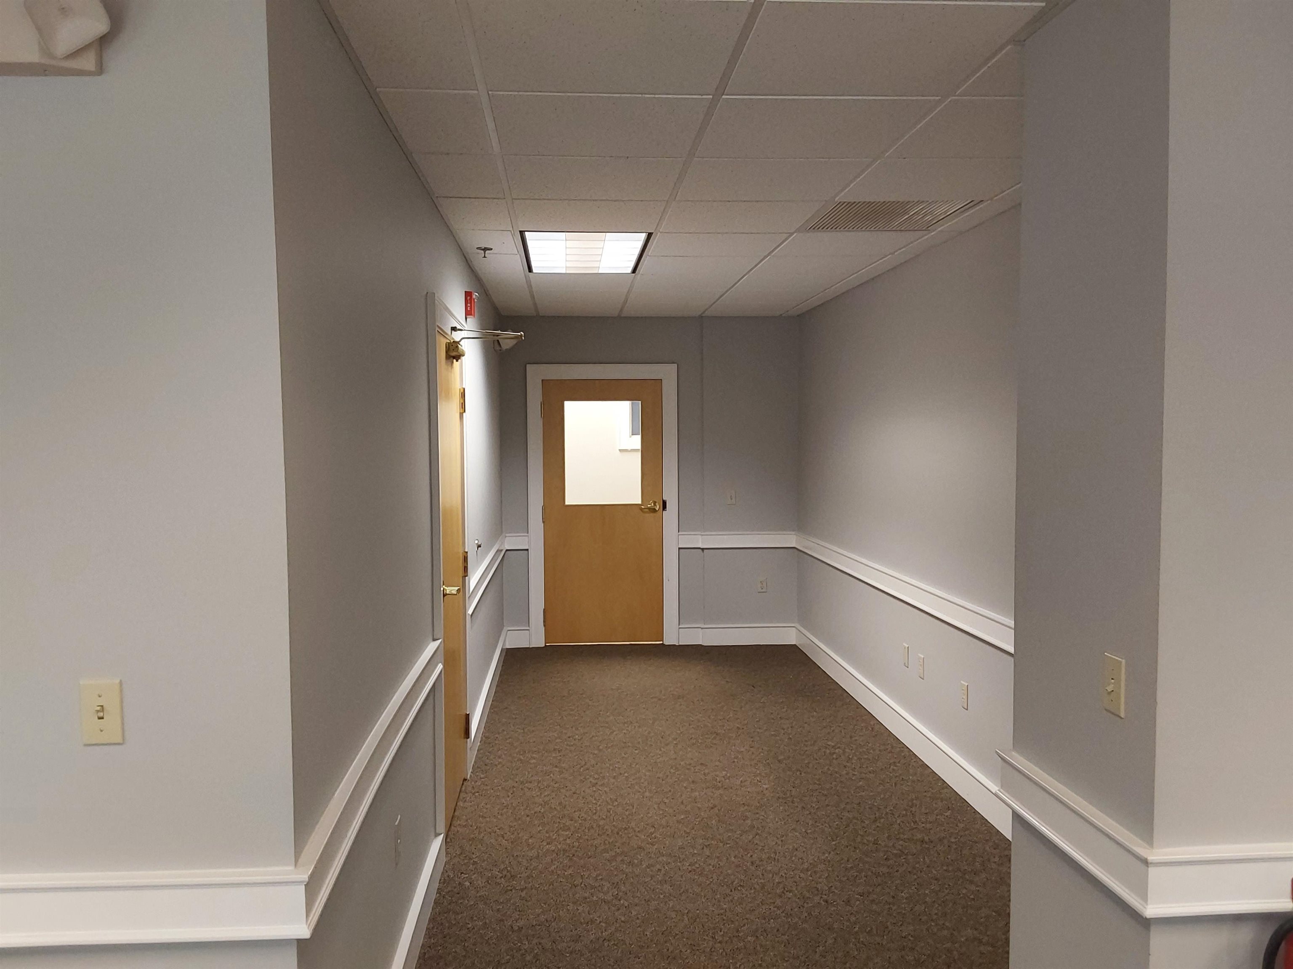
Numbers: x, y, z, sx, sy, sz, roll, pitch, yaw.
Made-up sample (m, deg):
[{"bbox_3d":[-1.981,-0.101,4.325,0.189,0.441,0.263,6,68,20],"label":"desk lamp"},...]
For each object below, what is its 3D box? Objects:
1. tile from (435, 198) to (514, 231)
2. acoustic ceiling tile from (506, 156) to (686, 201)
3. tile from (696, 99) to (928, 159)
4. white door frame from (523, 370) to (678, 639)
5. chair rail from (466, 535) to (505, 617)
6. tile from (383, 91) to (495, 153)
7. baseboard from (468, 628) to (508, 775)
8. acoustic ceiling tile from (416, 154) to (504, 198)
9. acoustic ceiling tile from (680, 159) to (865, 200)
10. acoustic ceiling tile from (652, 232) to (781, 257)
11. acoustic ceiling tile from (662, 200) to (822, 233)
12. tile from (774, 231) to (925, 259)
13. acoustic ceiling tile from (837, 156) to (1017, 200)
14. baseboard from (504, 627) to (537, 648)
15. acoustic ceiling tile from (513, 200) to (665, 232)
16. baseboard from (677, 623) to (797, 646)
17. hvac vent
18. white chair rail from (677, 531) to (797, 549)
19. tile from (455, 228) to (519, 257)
[{"bbox_3d":[-0.685,-1.093,4.226,0.272,0.022,0.600,-1,3,-4],"label":"tile"},{"bbox_3d":[-0.187,-1.070,3.651,0.600,0.022,0.600,-1,3,-4],"label":"acoustic ceiling tile"},{"bbox_3d":[0.467,-1.044,3.080,0.602,0.020,0.602,-1,3,-4],"label":"tile"},{"bbox_3d":[-0.326,0.161,7.989,1.141,2.150,0.130,-1,3,-4],"label":"white door frame"},{"bbox_3d":[-0.970,0.505,6.466,0.030,0.126,2.840,-1,3,-4],"label":"chair rail"},{"bbox_3d":[-0.589,-1.033,3.002,0.282,0.020,0.602,-1,3,-4],"label":"tile"},{"bbox_3d":[-0.971,1.237,6.501,0.020,0.150,2.840,-1,3,-4],"label":"baseboard"},{"bbox_3d":[-0.637,-1.064,3.616,0.272,0.022,0.600,-1,3,-4],"label":"acoustic ceiling tile"},{"bbox_3d":[0.423,-1.078,3.698,0.600,0.022,0.600,-1,3,-4],"label":"acoustic ceiling tile"},{"bbox_3d":[0.331,-1.129,4.902,0.602,0.020,0.602,-1,3,-4],"label":"acoustic ceiling tile"},{"bbox_3d":[0.376,-1.106,4.308,0.600,0.022,0.600,-1,3,-4],"label":"acoustic ceiling tile"},{"bbox_3d":[0.939,-1.142,4.965,0.600,0.022,0.600,-1,3,-4],"label":"tile"},{"bbox_3d":[1.034,-1.086,3.745,0.600,0.022,0.600,-1,3,-4],"label":"acoustic ceiling tile"},{"bbox_3d":[-0.961,1.162,7.930,0.211,0.158,0.020,-1,3,-4],"label":"baseboard"},{"bbox_3d":[-0.235,-1.099,4.261,0.600,0.022,0.600,-1,3,-4],"label":"acoustic ceiling tile"},{"bbox_3d":[0.703,1.152,8.053,0.896,0.150,0.030,-1,3,-4],"label":"baseboard"},{"bbox_3d":[0.994,-1.110,4.343,0.560,0.030,0.575,-1,3,-4],"label":"hvac vent"},{"bbox_3d":[0.704,0.420,8.011,0.906,0.126,0.035,-1,3,-4],"label":"white chair rail"},{"bbox_3d":[-0.732,-1.121,4.837,0.272,0.022,0.600,-1,3,-4],"label":"tile"}]

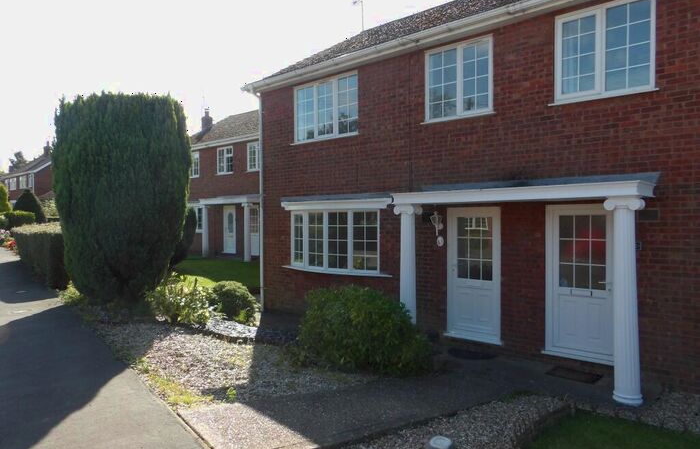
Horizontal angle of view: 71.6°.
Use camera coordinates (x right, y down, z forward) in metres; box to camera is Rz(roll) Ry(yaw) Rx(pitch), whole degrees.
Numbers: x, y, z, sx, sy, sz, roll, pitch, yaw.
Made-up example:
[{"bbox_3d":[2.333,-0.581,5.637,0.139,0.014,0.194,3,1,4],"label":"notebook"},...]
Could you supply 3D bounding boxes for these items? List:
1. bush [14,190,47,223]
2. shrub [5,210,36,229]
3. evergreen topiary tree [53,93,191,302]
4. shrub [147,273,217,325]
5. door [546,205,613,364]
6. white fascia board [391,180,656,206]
[{"bbox_3d":[-17.776,-0.389,27.000,2.000,3.000,2.000,-1,1,-33],"label":"bush"},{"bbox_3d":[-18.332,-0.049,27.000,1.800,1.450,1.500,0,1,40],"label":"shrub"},{"bbox_3d":[-5.013,-0.562,10.600,2.700,4.300,2.650,0,1,40],"label":"evergreen topiary tree"},{"bbox_3d":[-3.244,1.443,9.400,1.350,0.970,1.250,-1,1,-19],"label":"shrub"},{"bbox_3d":[3.123,0.784,6.582,0.930,2.080,0.110,0,1,41],"label":"door"},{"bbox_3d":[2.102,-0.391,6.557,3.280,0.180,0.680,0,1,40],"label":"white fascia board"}]

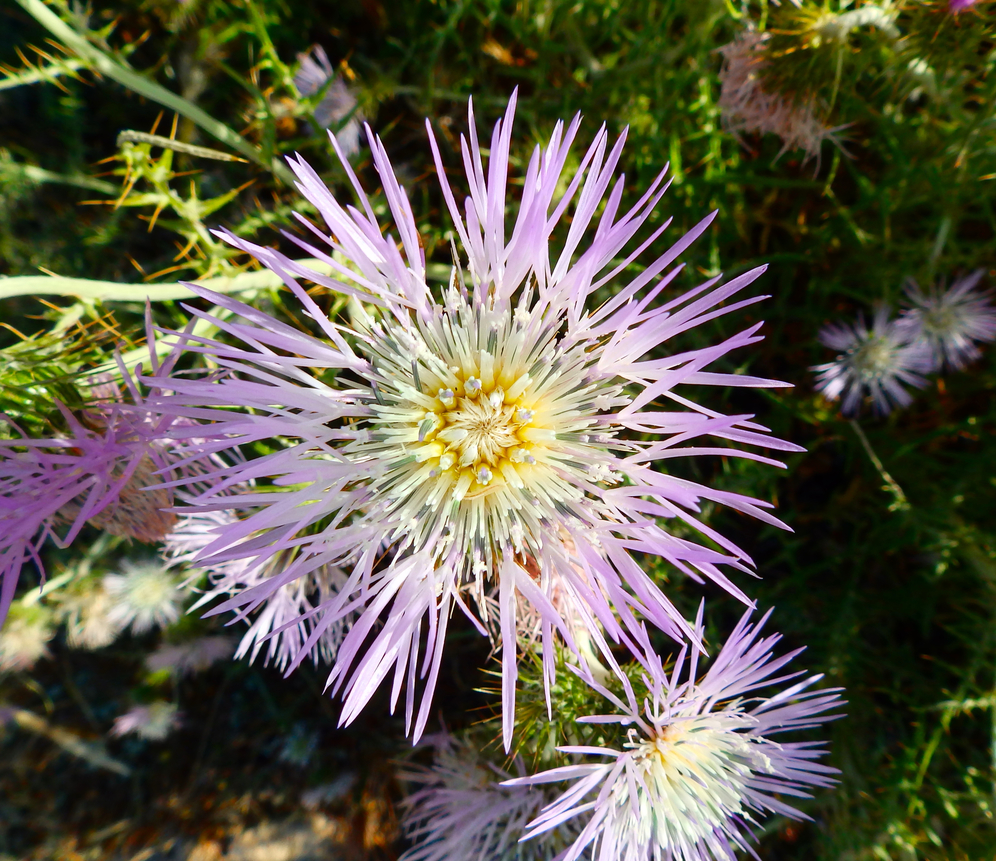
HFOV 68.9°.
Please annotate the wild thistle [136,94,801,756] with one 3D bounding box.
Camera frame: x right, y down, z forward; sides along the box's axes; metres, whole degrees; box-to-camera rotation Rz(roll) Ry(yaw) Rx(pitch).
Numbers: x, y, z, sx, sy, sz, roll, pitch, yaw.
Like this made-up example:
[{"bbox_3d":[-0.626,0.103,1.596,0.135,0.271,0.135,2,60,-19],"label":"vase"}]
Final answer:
[{"bbox_3d":[-0.003,-0.001,0.085,0.067,0.028,0.067,0,87,0],"label":"wild thistle"}]

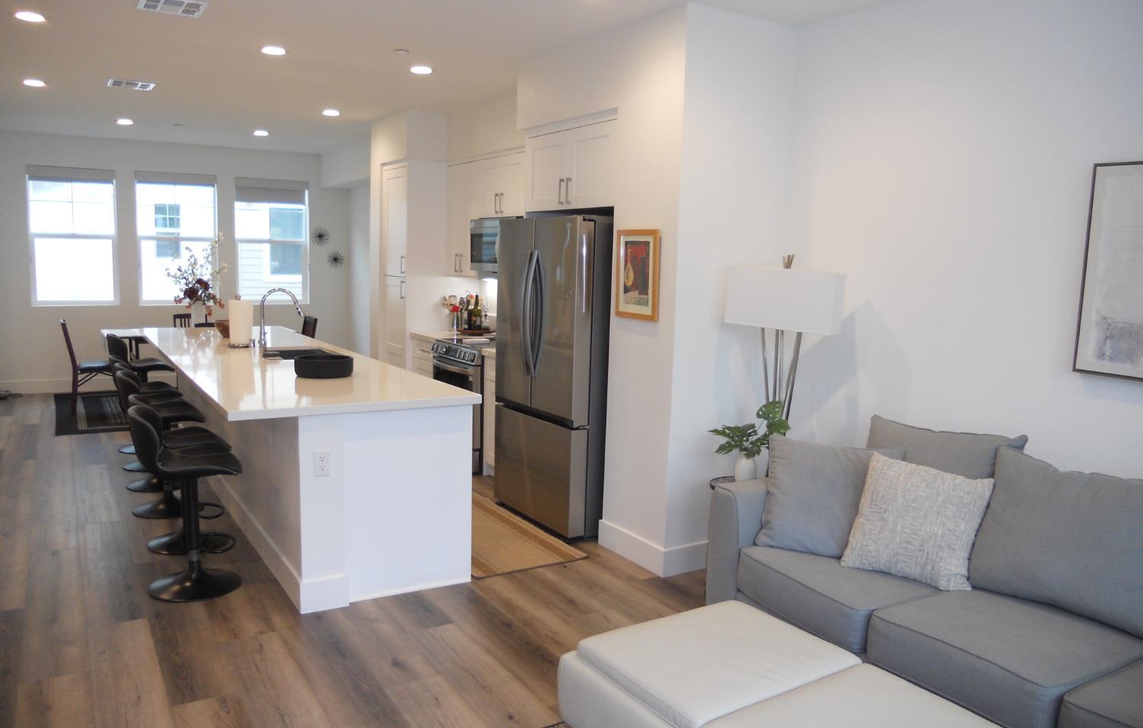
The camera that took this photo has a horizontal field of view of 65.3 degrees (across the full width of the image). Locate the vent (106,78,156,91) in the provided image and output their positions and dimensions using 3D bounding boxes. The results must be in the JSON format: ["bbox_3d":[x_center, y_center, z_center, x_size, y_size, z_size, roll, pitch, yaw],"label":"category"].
[{"bbox_3d":[-3.247,-2.043,6.571,0.290,0.020,0.340,-3,8,-31],"label":"vent"}]

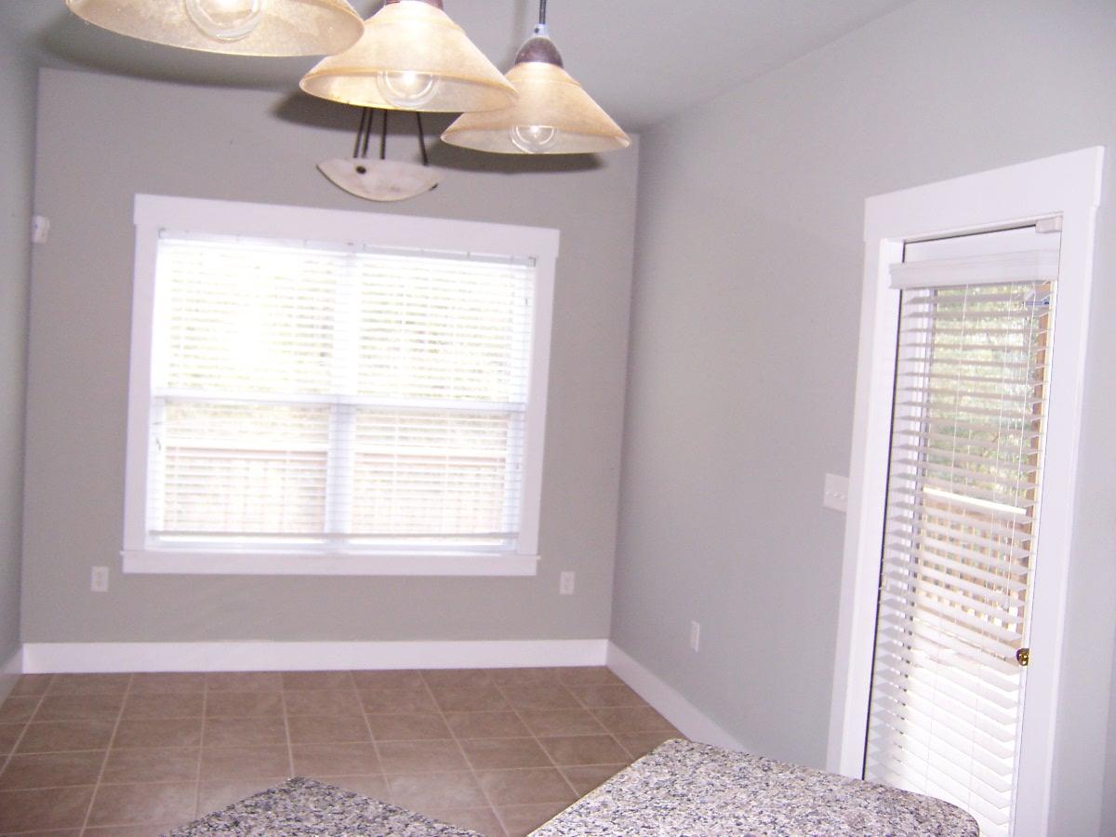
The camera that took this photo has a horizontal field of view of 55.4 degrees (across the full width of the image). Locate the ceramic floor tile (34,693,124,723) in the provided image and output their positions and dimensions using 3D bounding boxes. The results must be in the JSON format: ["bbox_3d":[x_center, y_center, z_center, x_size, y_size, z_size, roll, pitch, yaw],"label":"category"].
[{"bbox_3d":[-1.987,1.209,4.419,0.328,0.010,0.328,3,3,-17],"label":"ceramic floor tile"}]

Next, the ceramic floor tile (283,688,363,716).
[{"bbox_3d":[-1.042,1.267,4.727,0.330,0.010,0.330,3,3,-17],"label":"ceramic floor tile"}]

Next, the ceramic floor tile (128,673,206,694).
[{"bbox_3d":[-1.762,1.204,4.831,0.328,0.010,0.328,3,3,-17],"label":"ceramic floor tile"}]

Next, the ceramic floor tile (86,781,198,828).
[{"bbox_3d":[-1.392,1.300,3.578,0.330,0.010,0.330,3,3,-17],"label":"ceramic floor tile"}]

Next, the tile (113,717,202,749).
[{"bbox_3d":[-1.586,1.258,4.225,0.330,0.010,0.330,3,3,-17],"label":"tile"}]

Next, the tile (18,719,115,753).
[{"bbox_3d":[-1.893,1.231,4.101,0.328,0.010,0.328,3,3,-17],"label":"tile"}]

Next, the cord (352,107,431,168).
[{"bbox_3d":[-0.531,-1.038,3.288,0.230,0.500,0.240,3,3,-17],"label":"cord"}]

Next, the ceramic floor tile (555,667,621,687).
[{"bbox_3d":[0.144,1.309,5.399,0.328,0.010,0.328,3,3,-17],"label":"ceramic floor tile"}]

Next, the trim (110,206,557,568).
[{"bbox_3d":[-1.019,-0.114,5.199,1.998,1.756,0.110,3,3,-17],"label":"trim"}]

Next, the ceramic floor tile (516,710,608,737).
[{"bbox_3d":[0.011,1.341,4.694,0.330,0.010,0.330,3,3,-17],"label":"ceramic floor tile"}]

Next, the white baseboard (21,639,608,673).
[{"bbox_3d":[-1.084,1.164,5.235,2.810,0.145,0.016,3,3,-17],"label":"white baseboard"}]

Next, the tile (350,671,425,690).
[{"bbox_3d":[-0.817,1.262,5.136,0.330,0.010,0.320,3,3,-17],"label":"tile"}]

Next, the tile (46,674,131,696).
[{"bbox_3d":[-2.080,1.187,4.737,0.328,0.010,0.328,3,3,-17],"label":"tile"}]

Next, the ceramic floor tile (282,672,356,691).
[{"bbox_3d":[-1.127,1.239,5.020,0.328,0.010,0.328,3,3,-17],"label":"ceramic floor tile"}]

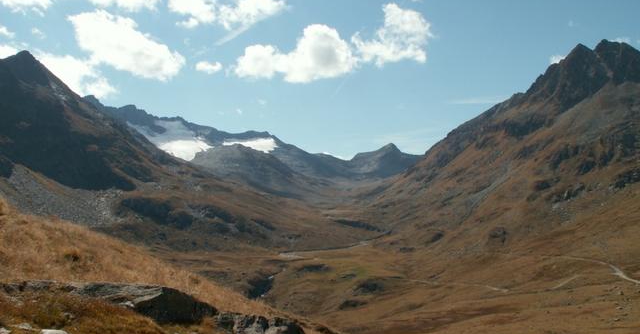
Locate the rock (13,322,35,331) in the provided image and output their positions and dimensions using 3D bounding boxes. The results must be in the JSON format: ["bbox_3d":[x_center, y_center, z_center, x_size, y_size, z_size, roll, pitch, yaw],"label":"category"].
[{"bbox_3d":[-4.078,2.194,8.900,0.300,0.120,0.240,0,0,0],"label":"rock"}]

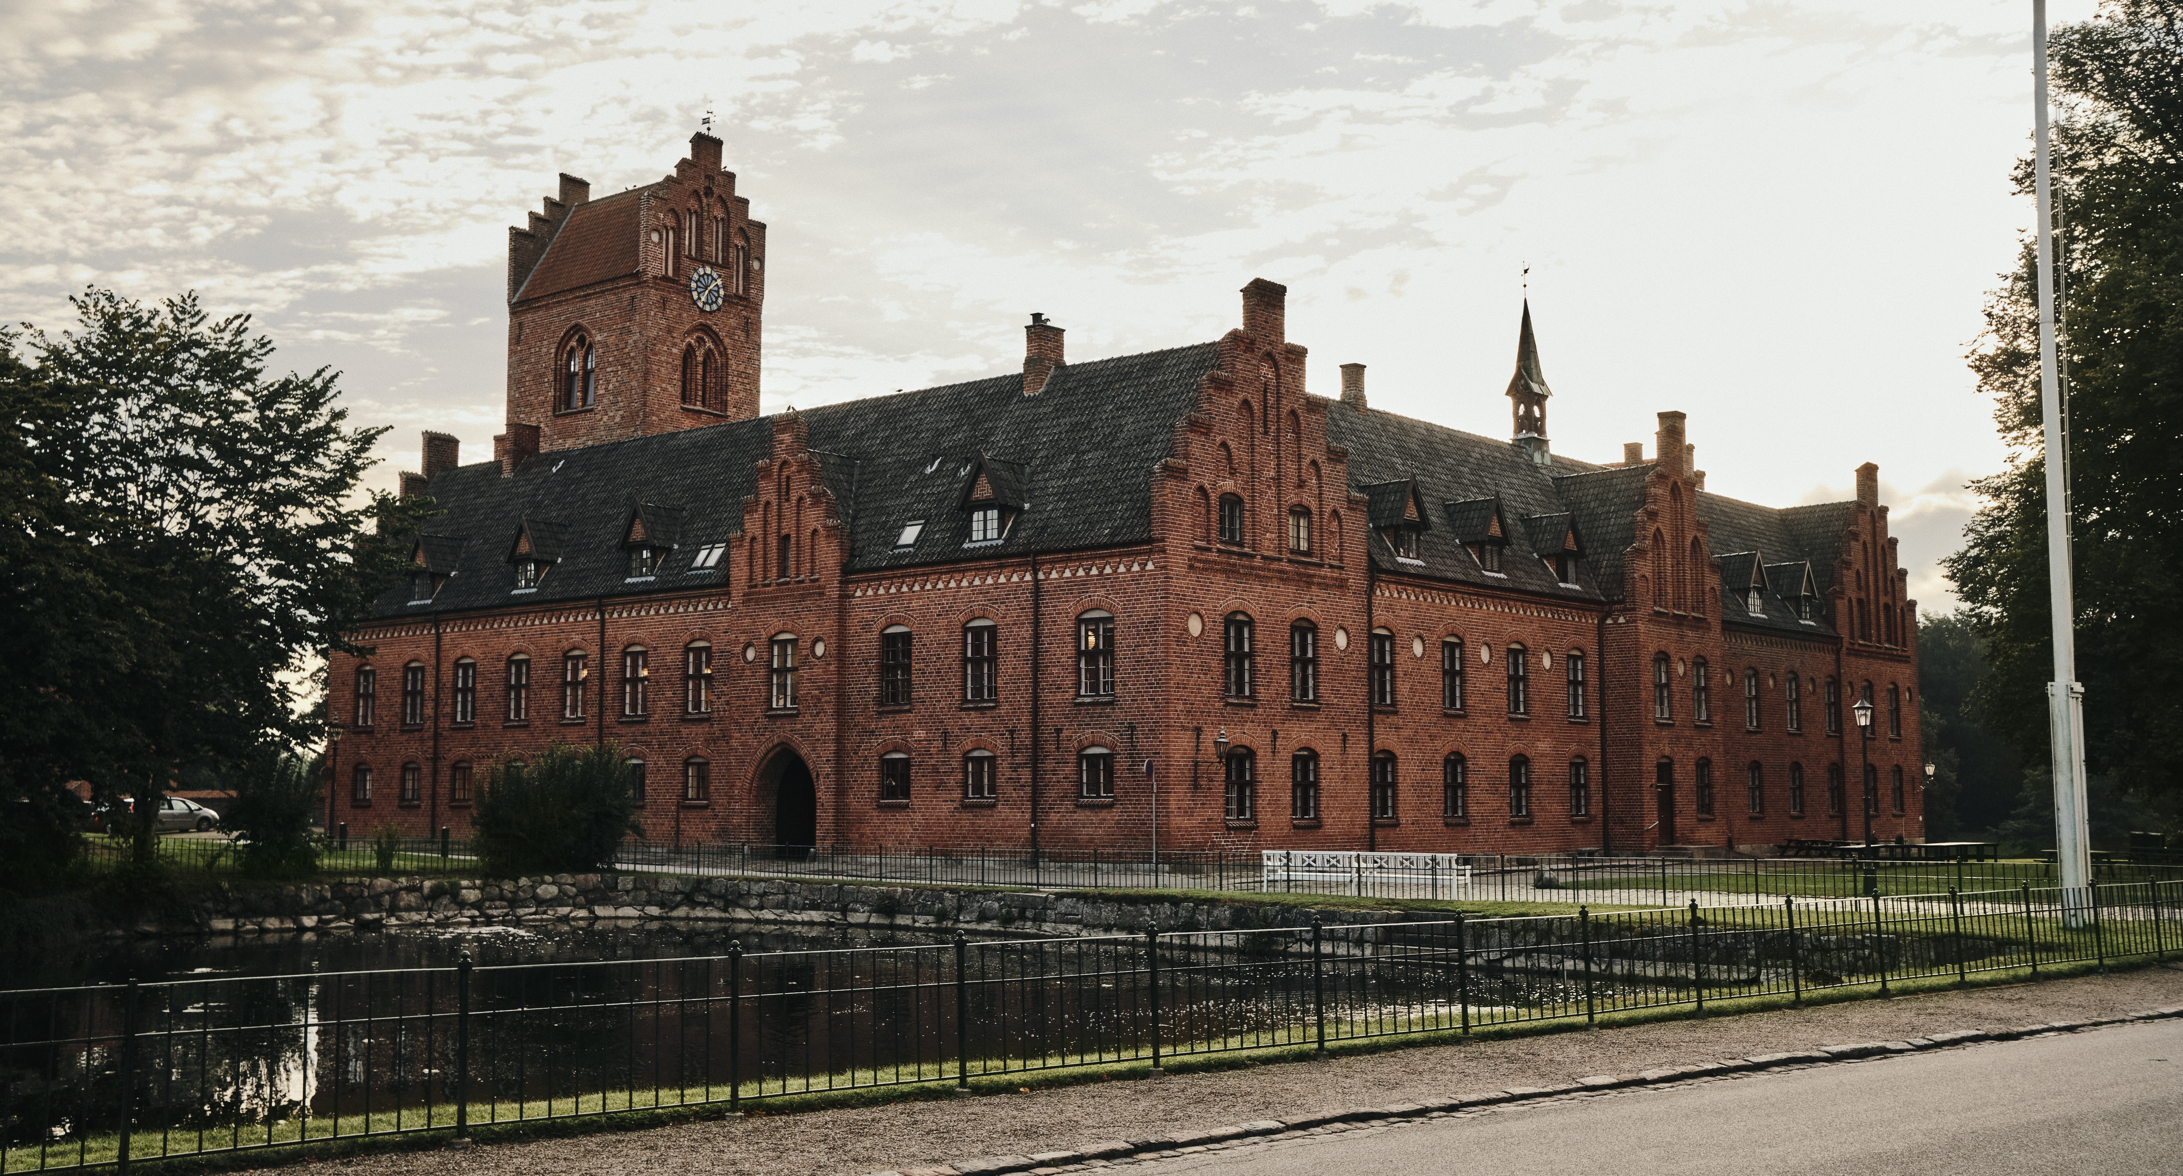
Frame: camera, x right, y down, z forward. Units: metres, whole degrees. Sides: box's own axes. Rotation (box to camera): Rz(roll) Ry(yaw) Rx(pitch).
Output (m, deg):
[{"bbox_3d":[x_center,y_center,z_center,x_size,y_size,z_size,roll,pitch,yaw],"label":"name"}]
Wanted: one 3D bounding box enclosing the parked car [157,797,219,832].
[{"bbox_3d":[-43.876,10.749,100.766,1.820,1.660,4.500,-4,-7,33],"label":"parked car"}]

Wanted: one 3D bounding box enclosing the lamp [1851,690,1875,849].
[{"bbox_3d":[14.493,3.908,39.688,0.400,3.700,0.400,-2,-6,20],"label":"lamp"}]

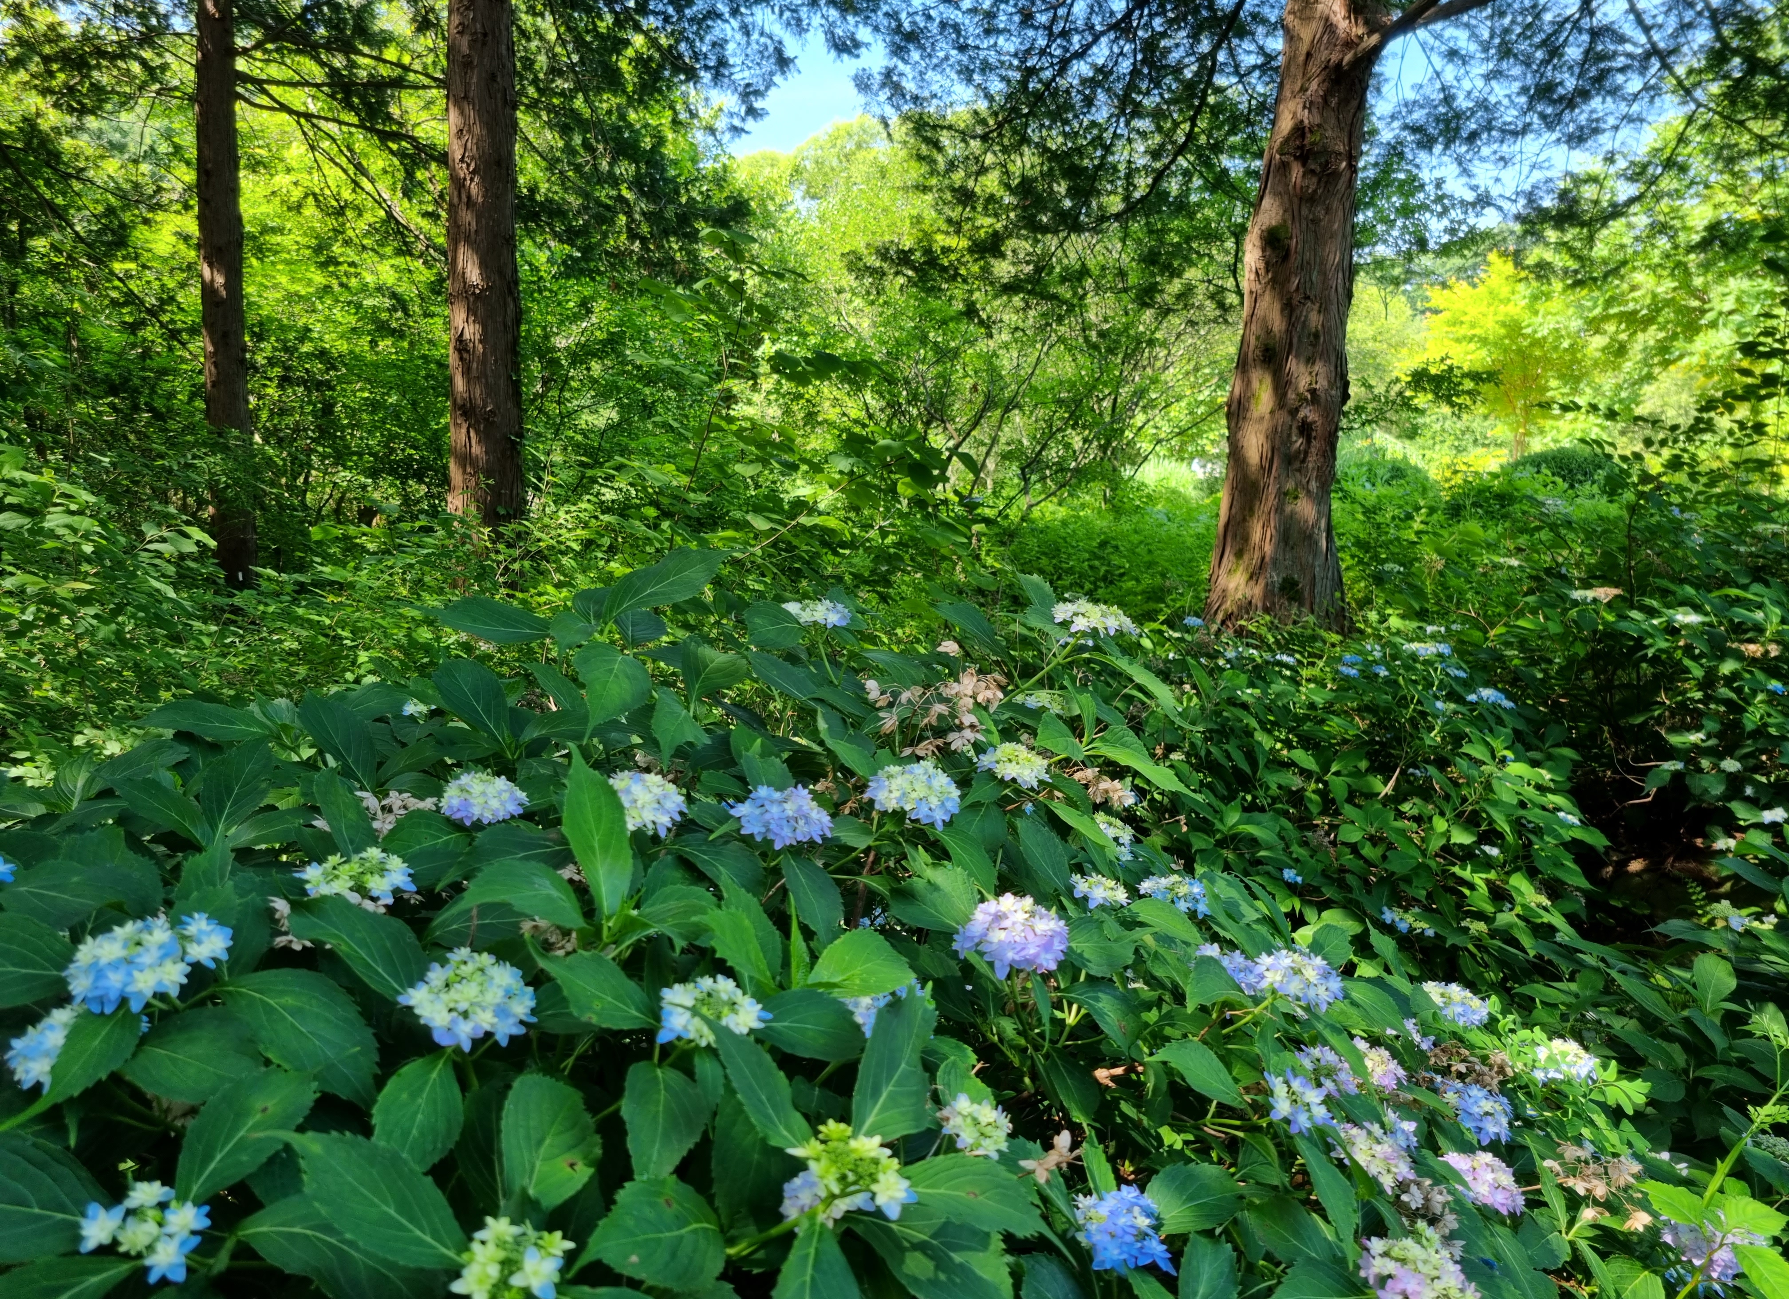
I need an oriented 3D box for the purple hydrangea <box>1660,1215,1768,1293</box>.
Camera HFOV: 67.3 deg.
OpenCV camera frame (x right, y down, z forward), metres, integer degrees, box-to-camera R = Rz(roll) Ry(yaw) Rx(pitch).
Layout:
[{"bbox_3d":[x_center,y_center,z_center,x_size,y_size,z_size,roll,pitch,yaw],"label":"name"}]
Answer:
[{"bbox_3d":[0.841,0.621,1.380,0.105,0.070,0.100,5,8,33],"label":"purple hydrangea"}]

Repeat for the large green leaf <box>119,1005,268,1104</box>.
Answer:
[{"bbox_3d":[-0.581,0.340,1.120,0.130,0.030,0.080,20,44,9],"label":"large green leaf"}]

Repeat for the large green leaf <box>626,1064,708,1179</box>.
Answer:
[{"bbox_3d":[-0.204,0.418,1.198,0.075,0.030,0.104,-4,51,0],"label":"large green leaf"}]

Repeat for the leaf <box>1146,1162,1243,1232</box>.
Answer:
[{"bbox_3d":[0.290,0.526,1.285,0.096,0.030,0.075,-4,39,-18],"label":"leaf"}]

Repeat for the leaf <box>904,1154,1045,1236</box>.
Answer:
[{"bbox_3d":[0.066,0.425,1.050,0.120,0.030,0.075,18,35,12],"label":"leaf"}]

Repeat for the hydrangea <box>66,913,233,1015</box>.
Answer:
[{"bbox_3d":[-0.621,0.262,1.120,0.132,0.075,0.105,-4,8,-30],"label":"hydrangea"}]

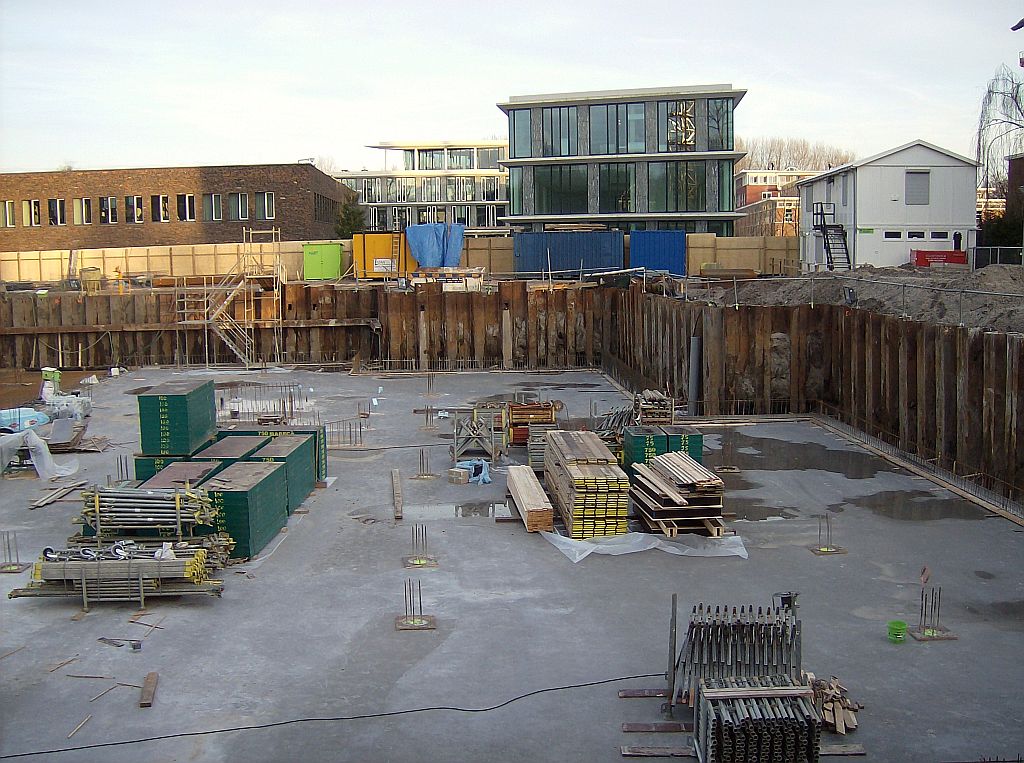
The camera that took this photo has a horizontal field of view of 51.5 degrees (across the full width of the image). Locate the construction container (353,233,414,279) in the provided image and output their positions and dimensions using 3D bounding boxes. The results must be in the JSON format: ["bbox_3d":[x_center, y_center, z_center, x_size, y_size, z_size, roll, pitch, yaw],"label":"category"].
[{"bbox_3d":[-7.224,-7.139,60.200,2.900,2.550,2.800,0,8,4],"label":"construction container"}]

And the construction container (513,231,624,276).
[{"bbox_3d":[2.996,-6.947,58.113,6.060,2.500,2.440,-1,7,0],"label":"construction container"}]

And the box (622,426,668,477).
[{"bbox_3d":[2.953,1.791,23.524,0.770,1.420,1.250,-1,7,0],"label":"box"}]

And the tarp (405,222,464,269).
[{"bbox_3d":[-4.241,-7.553,58.900,3.100,2.500,1.800,-1,8,2],"label":"tarp"}]

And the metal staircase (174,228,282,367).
[{"bbox_3d":[-12.944,-3.834,49.071,4.550,6.300,1.400,-1,7,1],"label":"metal staircase"}]

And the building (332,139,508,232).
[{"bbox_3d":[-9.856,-20.692,127.409,21.000,14.000,14.000,-1,7,0],"label":"building"}]

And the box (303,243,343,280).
[{"bbox_3d":[-10.640,-6.717,59.800,2.100,2.100,1.100,-1,8,0],"label":"box"}]

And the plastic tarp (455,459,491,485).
[{"bbox_3d":[-0.928,2.175,25.205,0.800,0.380,0.750,-1,7,0],"label":"plastic tarp"}]

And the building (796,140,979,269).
[{"bbox_3d":[20.742,-9.693,60.382,6.400,6.450,15.000,0,7,5],"label":"building"}]

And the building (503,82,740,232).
[{"bbox_3d":[7.716,-12.467,69.375,14.700,10.900,14.000,0,7,11],"label":"building"}]

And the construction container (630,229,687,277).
[{"bbox_3d":[8.095,-7.096,59.300,3.000,2.580,2.450,0,8,3],"label":"construction container"}]

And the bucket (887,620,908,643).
[{"bbox_3d":[5.784,3.730,15.928,0.285,0.265,0.285,-1,8,0],"label":"bucket"}]

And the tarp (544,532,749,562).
[{"bbox_3d":[2.469,3.183,20.641,3.950,0.200,2.000,-1,8,-2],"label":"tarp"}]

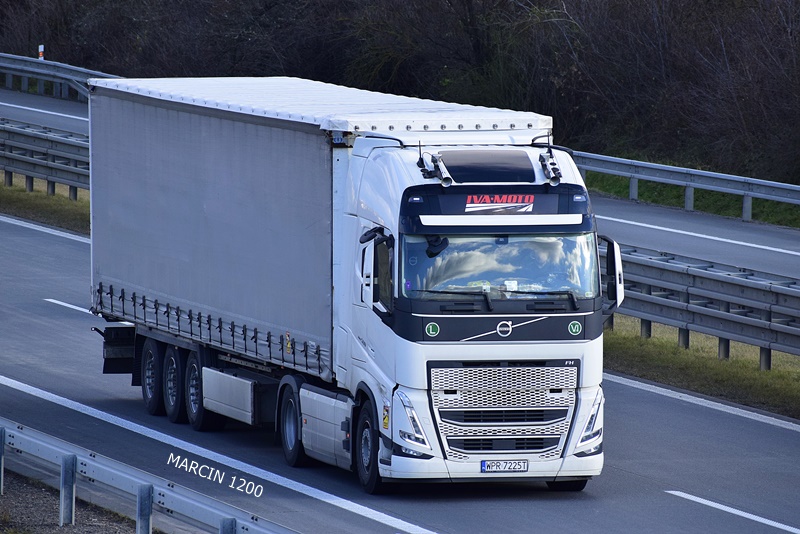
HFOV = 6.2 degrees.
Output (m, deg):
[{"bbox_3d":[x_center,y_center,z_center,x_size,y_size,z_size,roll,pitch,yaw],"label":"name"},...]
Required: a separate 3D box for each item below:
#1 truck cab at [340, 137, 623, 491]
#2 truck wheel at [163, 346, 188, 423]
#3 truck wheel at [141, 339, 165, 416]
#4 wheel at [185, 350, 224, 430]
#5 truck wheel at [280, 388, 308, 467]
[{"bbox_3d":[0.833,0.534,80.940,2.750,3.850,2.600,-1,3,-14],"label":"truck cab"},{"bbox_3d":[-2.668,1.412,90.729,0.365,1.040,1.040,-1,3,-14],"label":"truck wheel"},{"bbox_3d":[-2.981,1.339,91.997,0.365,1.040,1.040,-1,3,-14],"label":"truck wheel"},{"bbox_3d":[-2.354,1.486,89.461,0.365,1.040,1.040,-1,3,-14],"label":"wheel"},{"bbox_3d":[-1.121,1.796,84.426,0.340,1.000,1.000,-1,3,-14],"label":"truck wheel"}]

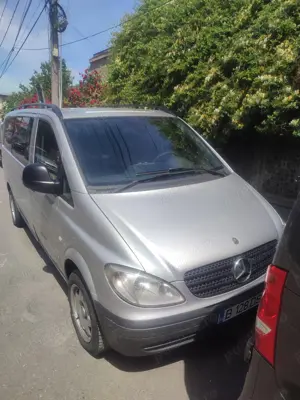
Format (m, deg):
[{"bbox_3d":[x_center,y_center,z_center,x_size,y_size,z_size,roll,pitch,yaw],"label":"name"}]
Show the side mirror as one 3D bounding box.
[{"bbox_3d":[-0.842,-0.169,2.258,0.280,0.260,0.200,-10,19,-32],"label":"side mirror"}]

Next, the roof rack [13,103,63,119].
[{"bbox_3d":[-1.526,-1.116,3.667,0.090,0.140,2.700,-10,19,-32],"label":"roof rack"}]

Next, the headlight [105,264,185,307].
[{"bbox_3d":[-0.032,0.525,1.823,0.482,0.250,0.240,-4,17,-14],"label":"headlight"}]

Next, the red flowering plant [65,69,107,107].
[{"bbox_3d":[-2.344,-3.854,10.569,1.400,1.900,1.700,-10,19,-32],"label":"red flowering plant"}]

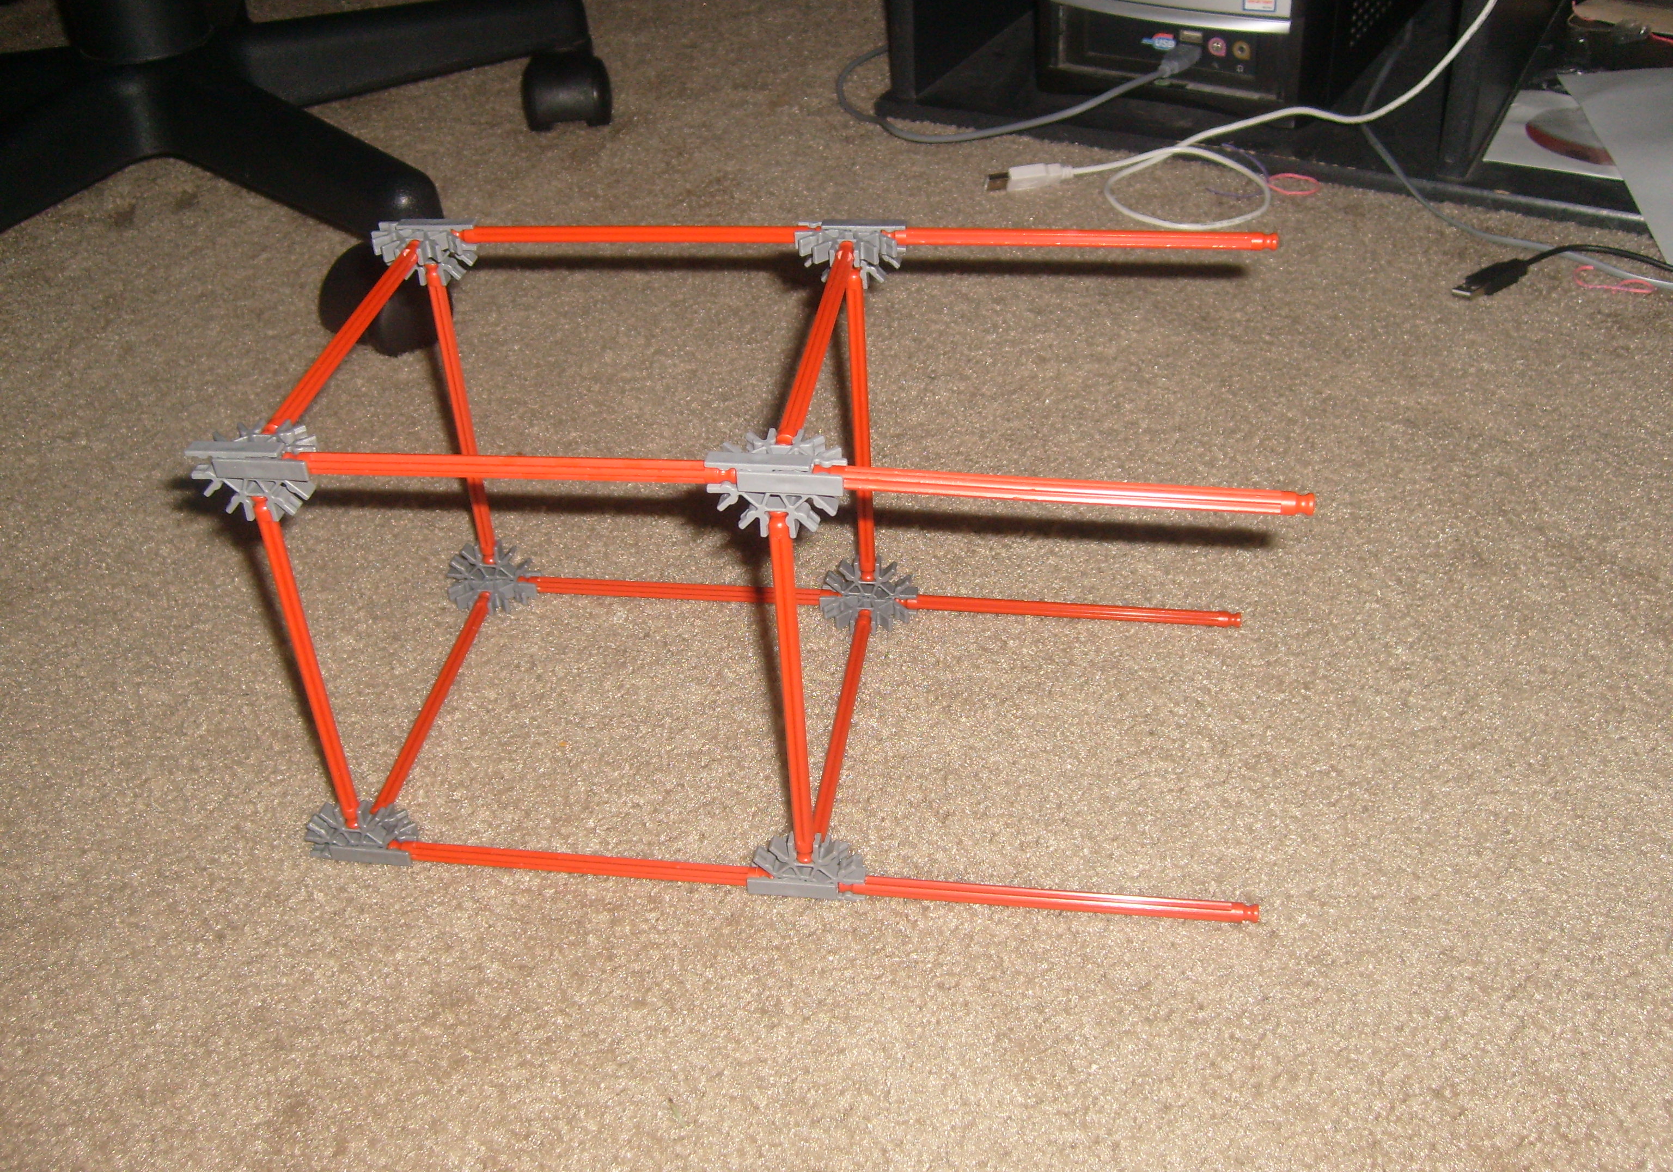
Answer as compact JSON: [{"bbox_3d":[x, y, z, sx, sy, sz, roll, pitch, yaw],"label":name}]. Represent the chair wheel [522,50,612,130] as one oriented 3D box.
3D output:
[{"bbox_3d":[-0.172,-0.316,1.082,0.055,0.053,0.055,-4,36,-1],"label":"chair wheel"}]

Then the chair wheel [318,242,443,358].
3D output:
[{"bbox_3d":[-0.225,-0.142,0.845,0.055,0.053,0.055,15,40,24],"label":"chair wheel"}]

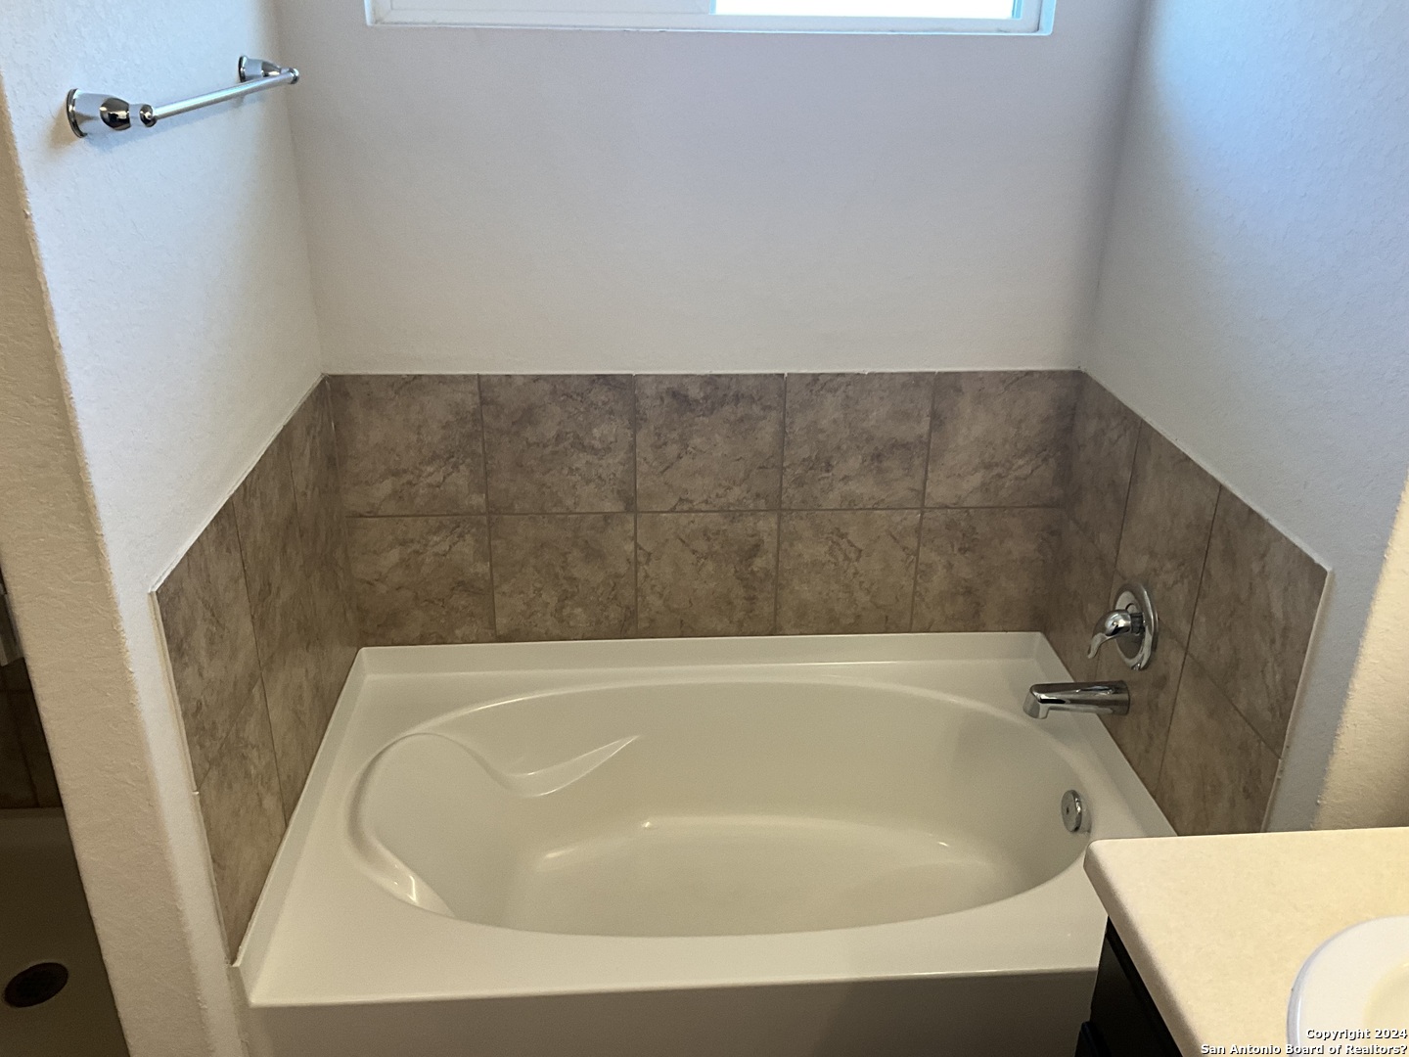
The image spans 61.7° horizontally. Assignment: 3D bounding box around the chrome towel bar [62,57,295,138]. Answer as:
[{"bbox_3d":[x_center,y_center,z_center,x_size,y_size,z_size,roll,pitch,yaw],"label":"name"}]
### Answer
[{"bbox_3d":[-0.657,-0.581,1.554,0.088,0.055,0.670,-1,24,-4],"label":"chrome towel bar"}]

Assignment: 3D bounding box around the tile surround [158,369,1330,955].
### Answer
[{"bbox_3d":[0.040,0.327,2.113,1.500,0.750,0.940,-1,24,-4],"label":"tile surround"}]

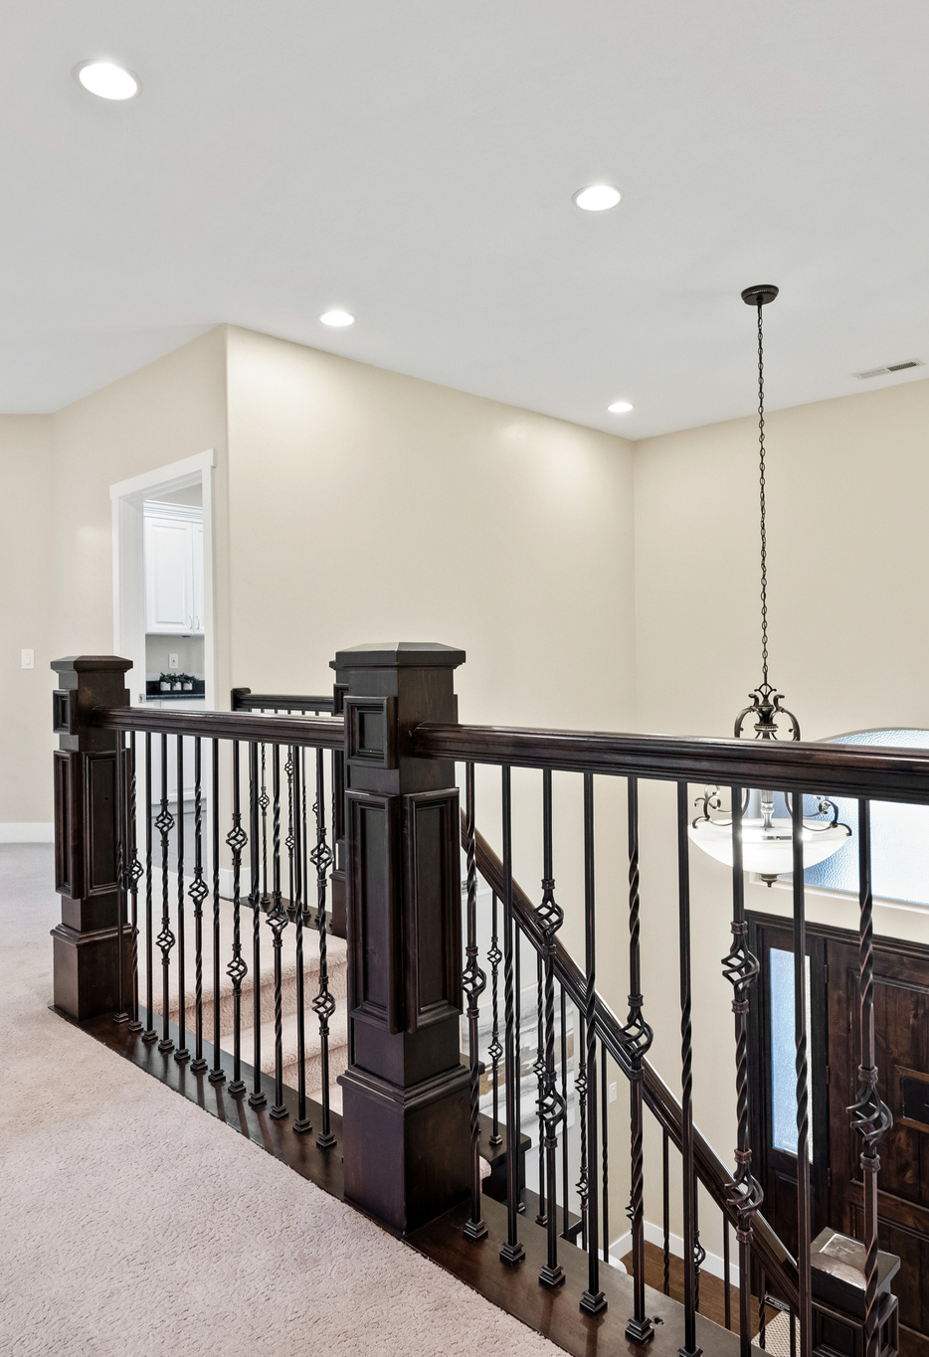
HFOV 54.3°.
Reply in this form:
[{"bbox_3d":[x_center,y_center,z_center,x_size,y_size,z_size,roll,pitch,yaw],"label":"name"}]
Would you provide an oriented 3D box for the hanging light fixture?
[{"bbox_3d":[1.339,-0.390,4.023,0.700,2.637,0.700,0,1,45],"label":"hanging light fixture"}]

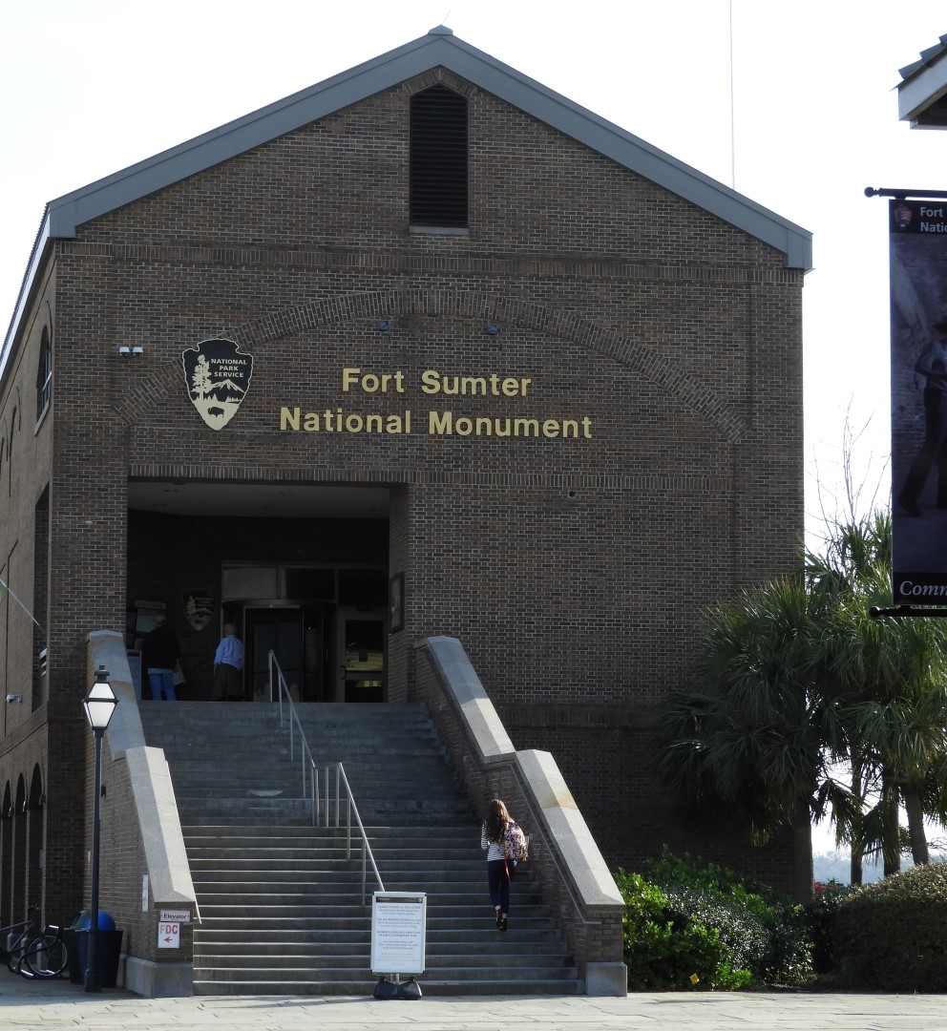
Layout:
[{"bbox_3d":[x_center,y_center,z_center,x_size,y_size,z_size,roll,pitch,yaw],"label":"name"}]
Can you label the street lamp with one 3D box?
[{"bbox_3d":[-4.810,4.002,43.374,0.430,4.170,0.430,1,-6,-10],"label":"street lamp"}]

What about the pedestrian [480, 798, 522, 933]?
[{"bbox_3d":[0.363,4.535,43.891,0.500,1.712,0.500,1,-6,-10],"label":"pedestrian"}]

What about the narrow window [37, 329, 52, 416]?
[{"bbox_3d":[-7.282,-2.450,57.906,0.200,1.539,4.200,1,-6,-10],"label":"narrow window"}]

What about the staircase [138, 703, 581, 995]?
[{"bbox_3d":[-2.191,4.474,48.365,4.922,4.312,12.910,1,-6,-10],"label":"staircase"}]

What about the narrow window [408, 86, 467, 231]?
[{"bbox_3d":[-0.600,-6.021,56.660,0.994,2.445,0.200,1,-6,-10],"label":"narrow window"}]

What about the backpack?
[{"bbox_3d":[0.539,4.184,43.400,0.330,0.490,0.220,3,-7,-22],"label":"backpack"}]

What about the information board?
[{"bbox_3d":[-0.896,5.035,40.700,0.660,0.980,0.080,2,-6,-6],"label":"information board"}]

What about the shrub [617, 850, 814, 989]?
[{"bbox_3d":[3.272,5.400,45.200,2.750,1.860,2.300,1,-6,-11],"label":"shrub"}]

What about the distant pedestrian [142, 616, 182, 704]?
[{"bbox_3d":[-5.333,2.562,57.600,0.560,1.710,0.420,2,-7,-20],"label":"distant pedestrian"}]

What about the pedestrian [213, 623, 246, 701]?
[{"bbox_3d":[-4.294,2.749,59.200,0.550,1.690,0.380,0,-6,5],"label":"pedestrian"}]

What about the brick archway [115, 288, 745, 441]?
[{"bbox_3d":[-0.623,-2.502,55.224,10.460,2.450,0.250,1,-6,-11],"label":"brick archway"}]

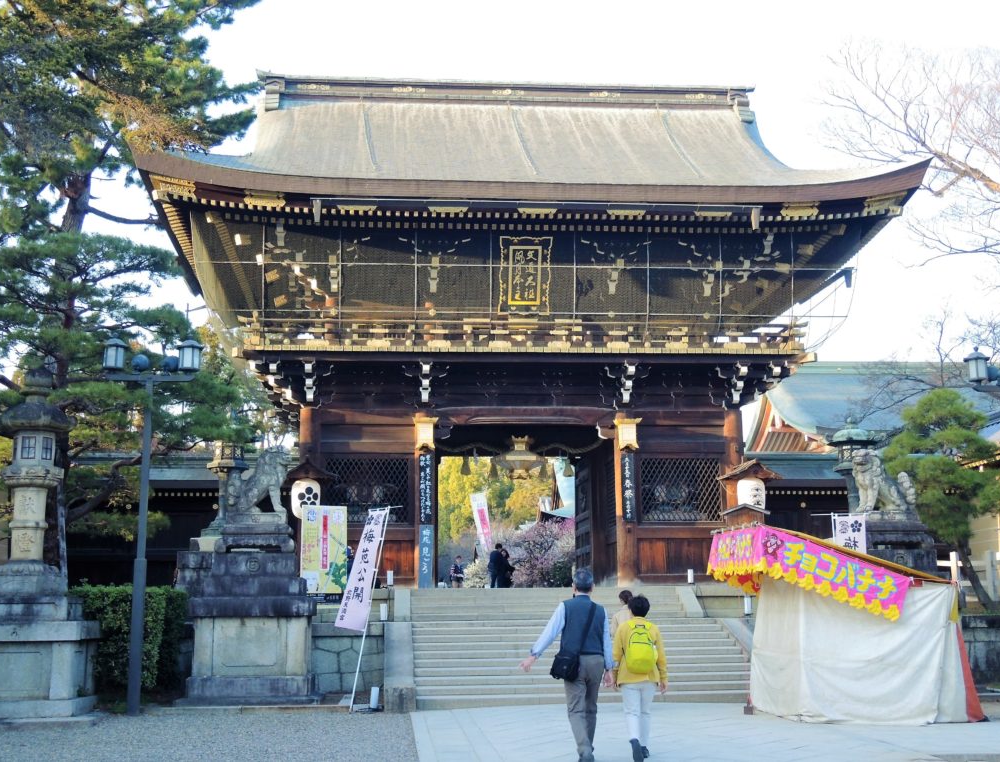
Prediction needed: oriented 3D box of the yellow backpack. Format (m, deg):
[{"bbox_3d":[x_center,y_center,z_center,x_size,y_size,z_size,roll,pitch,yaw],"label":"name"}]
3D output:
[{"bbox_3d":[1.347,2.538,10.636,0.287,0.465,0.188,0,-11,-5],"label":"yellow backpack"}]

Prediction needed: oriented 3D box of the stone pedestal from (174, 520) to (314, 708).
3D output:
[{"bbox_3d":[-3.694,3.482,16.957,2.000,2.570,1.650,0,-10,-5],"label":"stone pedestal"}]

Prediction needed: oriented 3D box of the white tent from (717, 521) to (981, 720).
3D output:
[{"bbox_3d":[4.397,3.113,14.586,2.600,2.370,2.250,0,-10,-5],"label":"white tent"}]

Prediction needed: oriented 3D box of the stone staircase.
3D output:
[{"bbox_3d":[1.182,4.415,19.390,5.296,1.728,6.435,0,-11,-5],"label":"stone staircase"}]

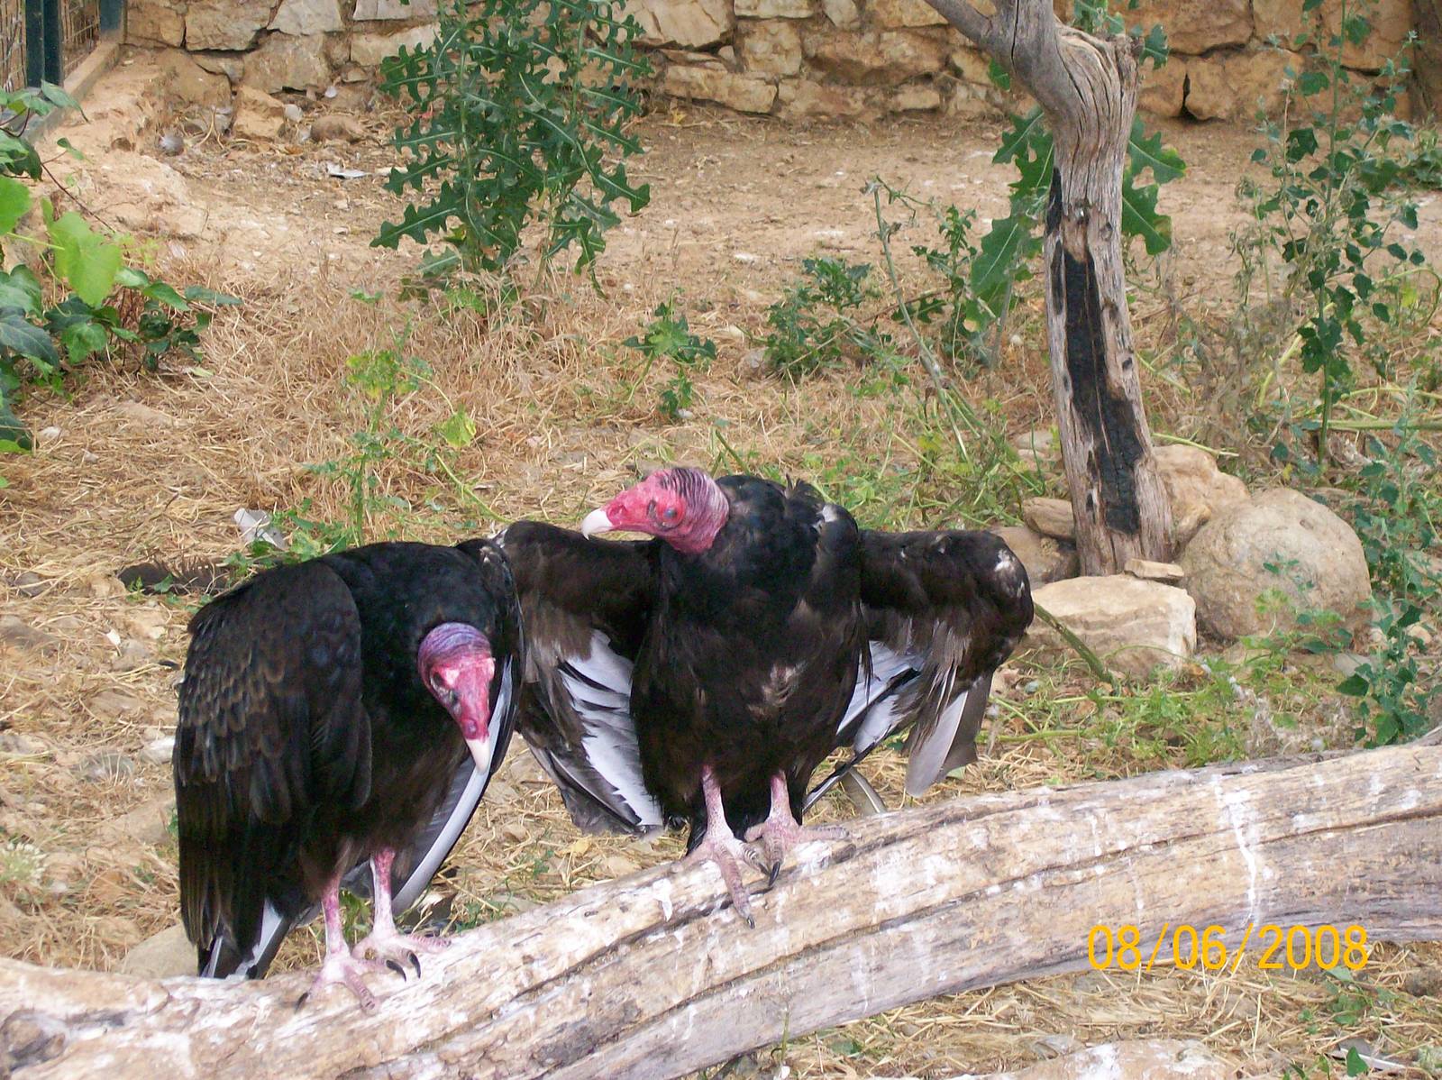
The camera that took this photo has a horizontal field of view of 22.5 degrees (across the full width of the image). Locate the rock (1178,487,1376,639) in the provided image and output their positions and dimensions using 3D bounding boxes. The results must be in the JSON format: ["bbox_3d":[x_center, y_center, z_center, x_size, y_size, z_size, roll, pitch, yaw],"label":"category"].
[{"bbox_3d":[0.715,0.030,4.736,0.240,0.200,0.220,1,17,0],"label":"rock"}]

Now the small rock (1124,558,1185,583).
[{"bbox_3d":[0.557,0.039,4.660,0.078,0.022,0.045,1,17,0],"label":"small rock"}]

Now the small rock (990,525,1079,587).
[{"bbox_3d":[0.410,0.025,4.870,0.140,0.095,0.120,-2,18,-10],"label":"small rock"}]

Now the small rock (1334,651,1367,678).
[{"bbox_3d":[0.792,0.155,4.586,0.042,0.030,0.040,1,17,0],"label":"small rock"}]

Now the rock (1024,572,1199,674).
[{"bbox_3d":[0.495,0.110,4.620,0.210,0.085,0.155,5,17,12],"label":"rock"}]

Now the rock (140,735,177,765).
[{"bbox_3d":[-0.667,0.249,4.300,0.047,0.024,0.040,1,17,0],"label":"rock"}]

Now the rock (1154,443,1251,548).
[{"bbox_3d":[0.661,-0.046,4.996,0.150,0.150,0.150,1,17,0],"label":"rock"}]

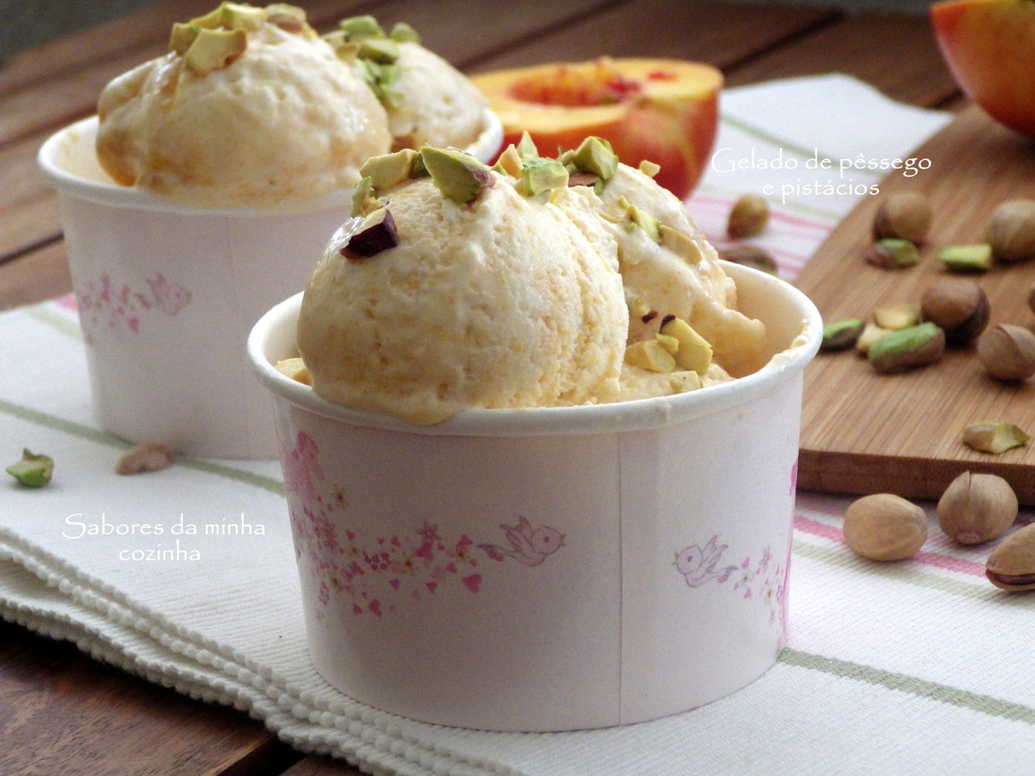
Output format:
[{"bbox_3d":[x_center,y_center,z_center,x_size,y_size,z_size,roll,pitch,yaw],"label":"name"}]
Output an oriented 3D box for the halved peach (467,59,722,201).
[{"bbox_3d":[0.016,-0.053,0.850,0.067,0.036,0.068,-2,18,0],"label":"halved peach"}]

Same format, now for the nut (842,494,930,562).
[{"bbox_3d":[0.066,0.025,0.640,0.017,0.012,0.013,8,20,28],"label":"nut"}]

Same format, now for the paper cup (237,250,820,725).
[{"bbox_3d":[0.004,0.016,0.603,0.096,0.057,0.096,-2,18,1],"label":"paper cup"}]

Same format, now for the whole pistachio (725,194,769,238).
[{"bbox_3d":[0.055,-0.041,0.849,0.009,0.010,0.013,5,19,22],"label":"whole pistachio"}]

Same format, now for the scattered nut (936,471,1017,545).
[{"bbox_3d":[0.083,0.022,0.646,0.014,0.013,0.017,-2,18,0],"label":"scattered nut"}]

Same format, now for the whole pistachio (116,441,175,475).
[{"bbox_3d":[-0.073,0.014,0.702,0.013,0.006,0.007,-10,20,-24],"label":"whole pistachio"}]

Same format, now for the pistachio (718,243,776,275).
[{"bbox_3d":[0.052,-0.028,0.813,0.016,0.009,0.009,0,18,8],"label":"pistachio"}]

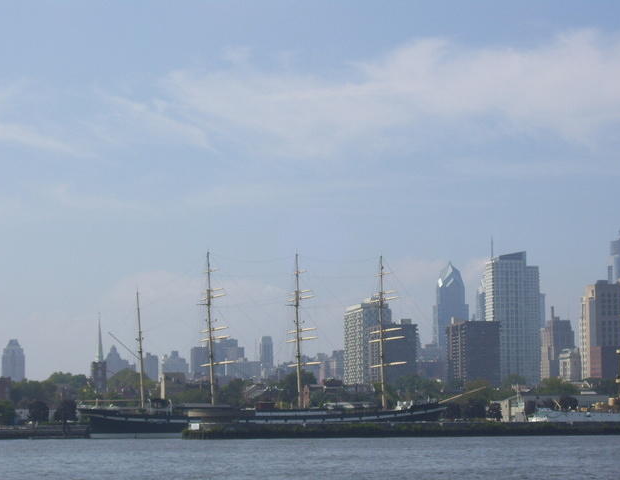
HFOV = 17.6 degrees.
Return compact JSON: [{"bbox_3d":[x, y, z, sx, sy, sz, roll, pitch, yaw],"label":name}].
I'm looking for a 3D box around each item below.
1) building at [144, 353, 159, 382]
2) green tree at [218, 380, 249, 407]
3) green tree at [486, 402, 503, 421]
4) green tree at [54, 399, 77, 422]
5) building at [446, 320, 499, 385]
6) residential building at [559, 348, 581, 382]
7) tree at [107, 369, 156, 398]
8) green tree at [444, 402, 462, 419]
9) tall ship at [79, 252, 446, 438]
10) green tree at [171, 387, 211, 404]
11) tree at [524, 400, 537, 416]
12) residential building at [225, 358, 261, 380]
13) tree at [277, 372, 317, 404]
[{"bbox_3d":[-199.300,184.570,2505.020,19.000,85.700,22.000,0,-5,-9],"label":"building"},{"bbox_3d":[-28.314,57.303,739.459,11.000,12.000,11.000,0,-5,0],"label":"green tree"},{"bbox_3d":[61.926,57.811,669.702,5.600,6.600,5.600,0,-5,0],"label":"green tree"},{"bbox_3d":[-74.302,52.016,606.653,6.700,7.700,6.700,0,-5,0],"label":"green tree"},{"bbox_3d":[123.650,97.510,1519.190,27.000,74.000,45.000,0,-5,-9],"label":"building"},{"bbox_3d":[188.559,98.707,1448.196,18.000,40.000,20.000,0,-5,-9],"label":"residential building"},{"bbox_3d":[-83.300,70.590,931.690,23.000,20.900,21.000,-1,-5,0],"label":"tree"},{"bbox_3d":[46.670,56.540,650.420,6.000,7.200,6.000,-1,-5,0],"label":"green tree"},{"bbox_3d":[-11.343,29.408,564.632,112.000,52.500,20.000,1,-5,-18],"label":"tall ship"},{"bbox_3d":[-45.580,61.700,760.990,15.000,11.800,13.000,-1,-5,0],"label":"green tree"},{"bbox_3d":[74.558,57.492,674.707,5.000,6.500,5.000,0,-5,0],"label":"tree"},{"bbox_3d":[-80.950,180.070,2404.460,42.000,73.700,26.000,0,-5,-9],"label":"residential building"},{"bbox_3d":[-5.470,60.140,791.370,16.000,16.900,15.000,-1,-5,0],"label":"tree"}]

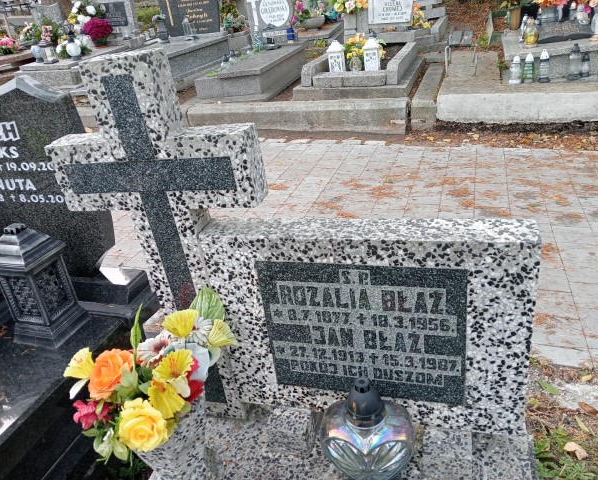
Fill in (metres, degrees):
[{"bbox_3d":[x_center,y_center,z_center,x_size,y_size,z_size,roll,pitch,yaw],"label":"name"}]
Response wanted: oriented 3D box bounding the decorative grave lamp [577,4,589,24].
[{"bbox_3d":[3.210,-2.554,5.850,0.130,0.220,0.130,2,29,18],"label":"decorative grave lamp"}]

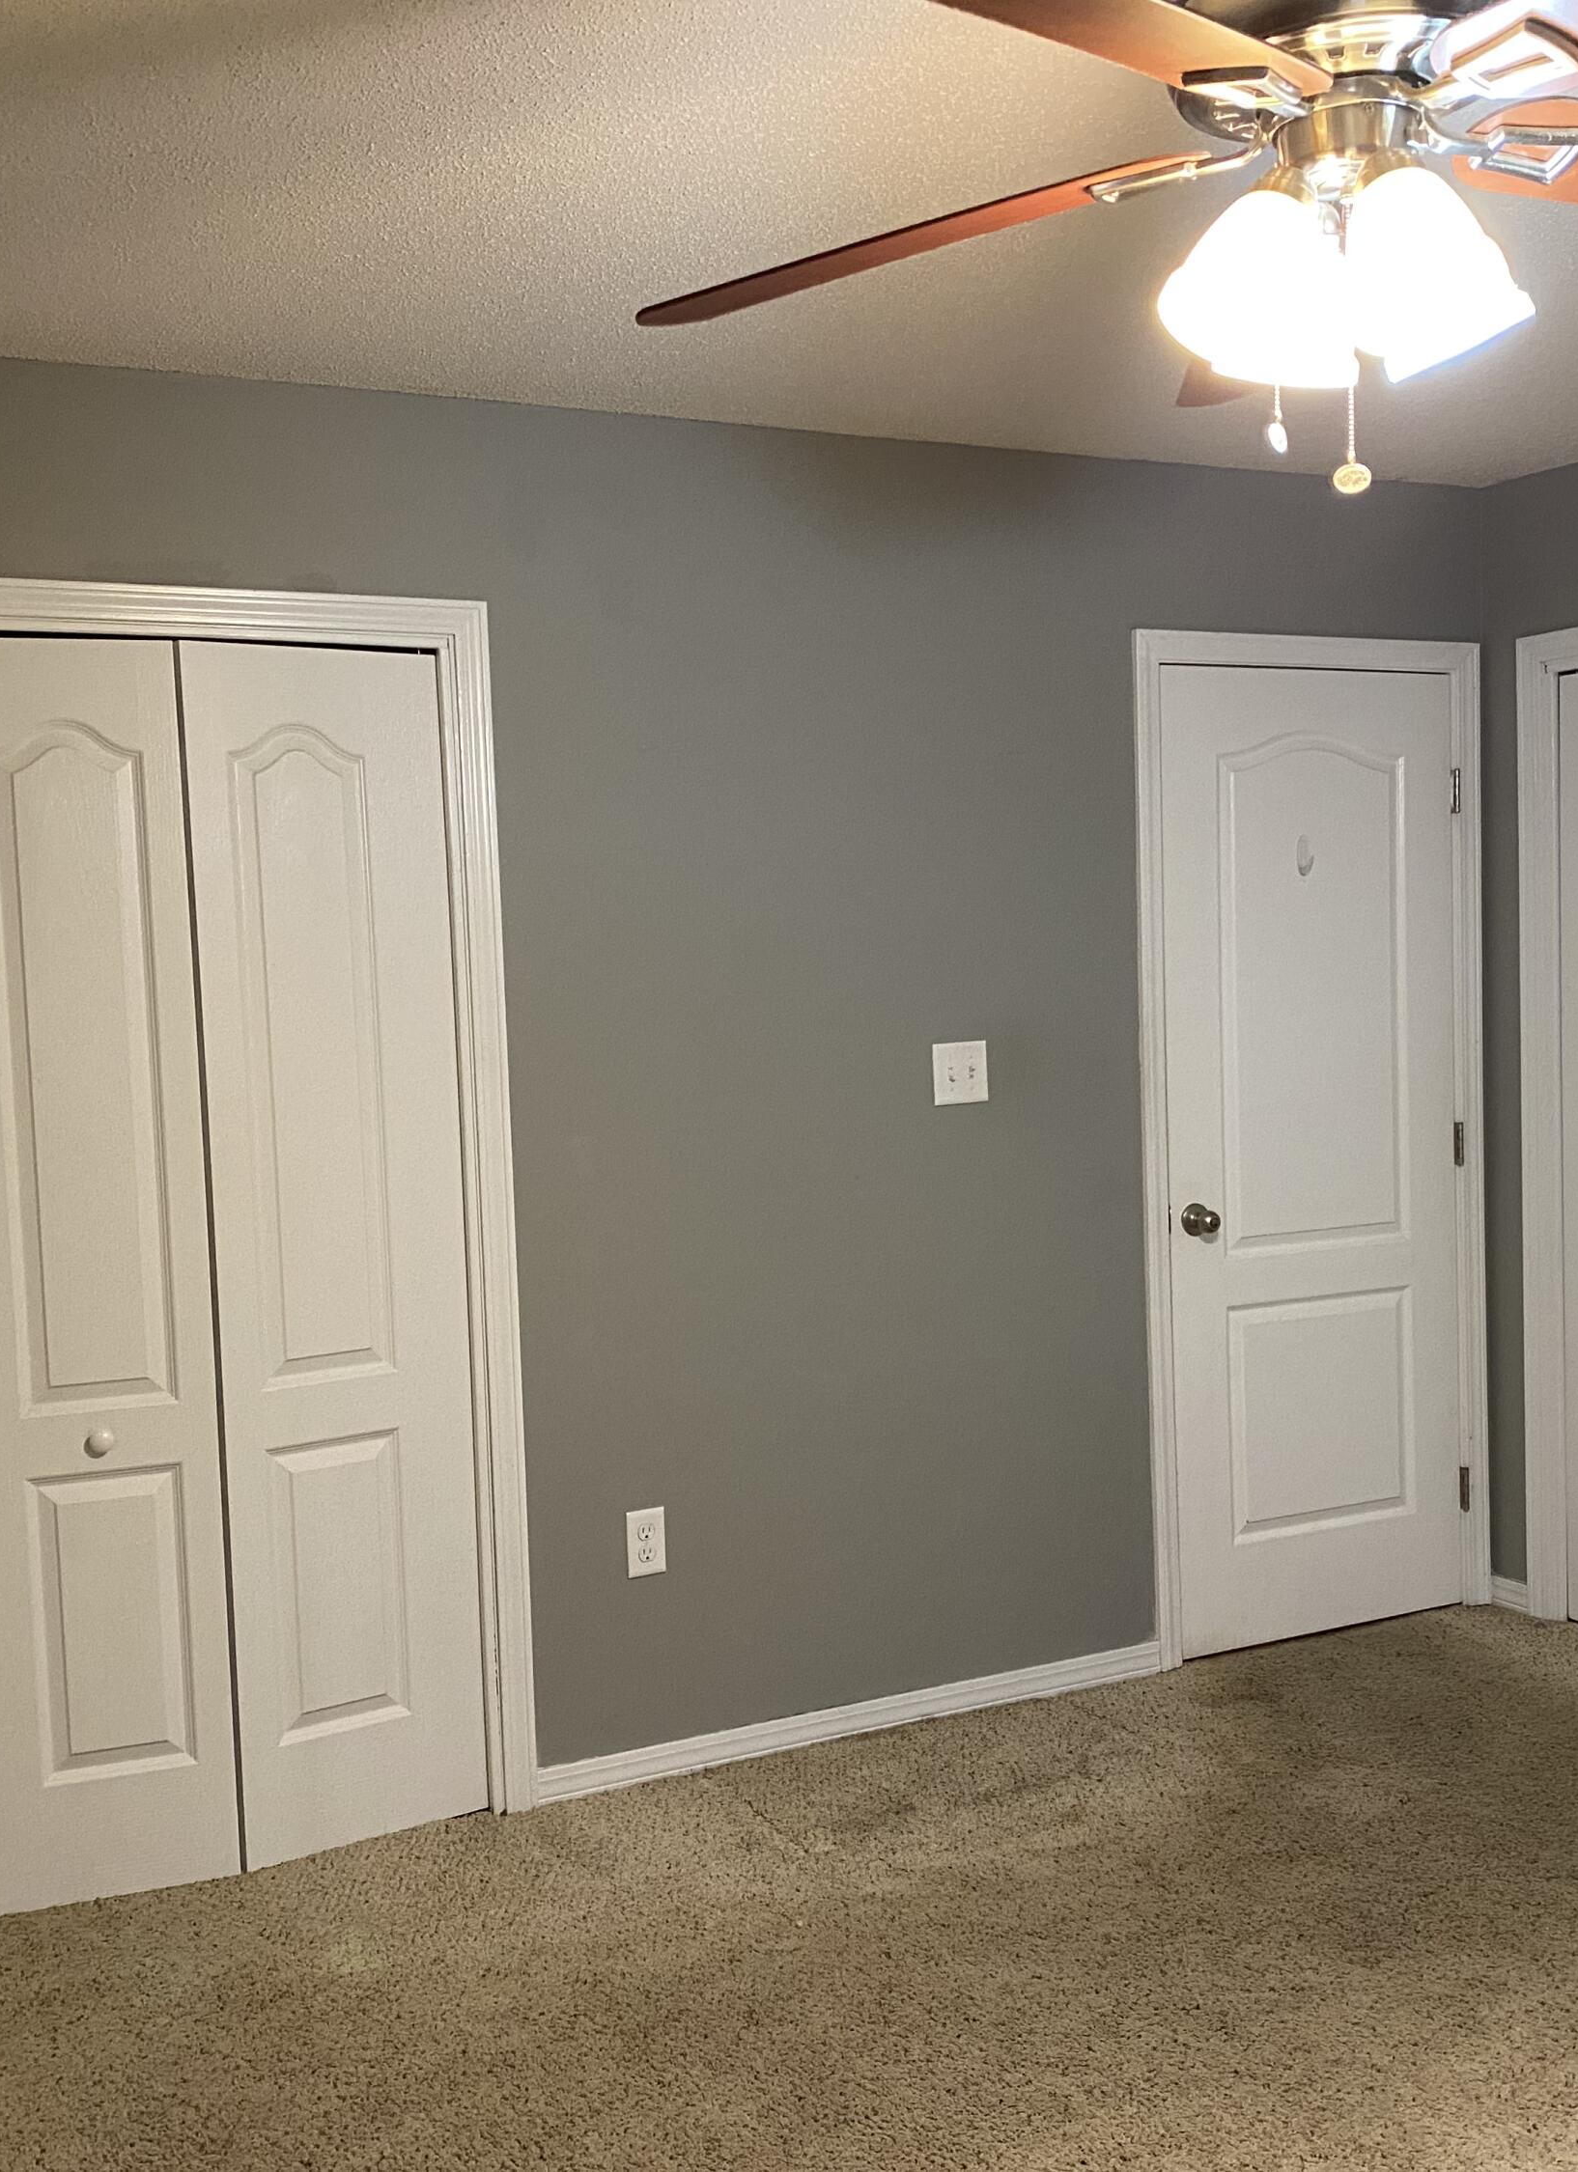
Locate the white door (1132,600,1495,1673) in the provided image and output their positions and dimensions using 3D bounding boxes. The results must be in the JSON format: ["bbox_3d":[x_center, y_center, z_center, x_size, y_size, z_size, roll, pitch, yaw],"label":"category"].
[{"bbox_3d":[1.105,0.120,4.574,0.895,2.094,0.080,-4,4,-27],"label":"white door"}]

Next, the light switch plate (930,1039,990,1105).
[{"bbox_3d":[0.329,-0.023,4.135,0.119,0.114,0.018,-4,4,-27],"label":"light switch plate"}]

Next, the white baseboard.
[{"bbox_3d":[0.159,1.193,4.103,1.339,0.068,0.020,-4,4,-27],"label":"white baseboard"}]

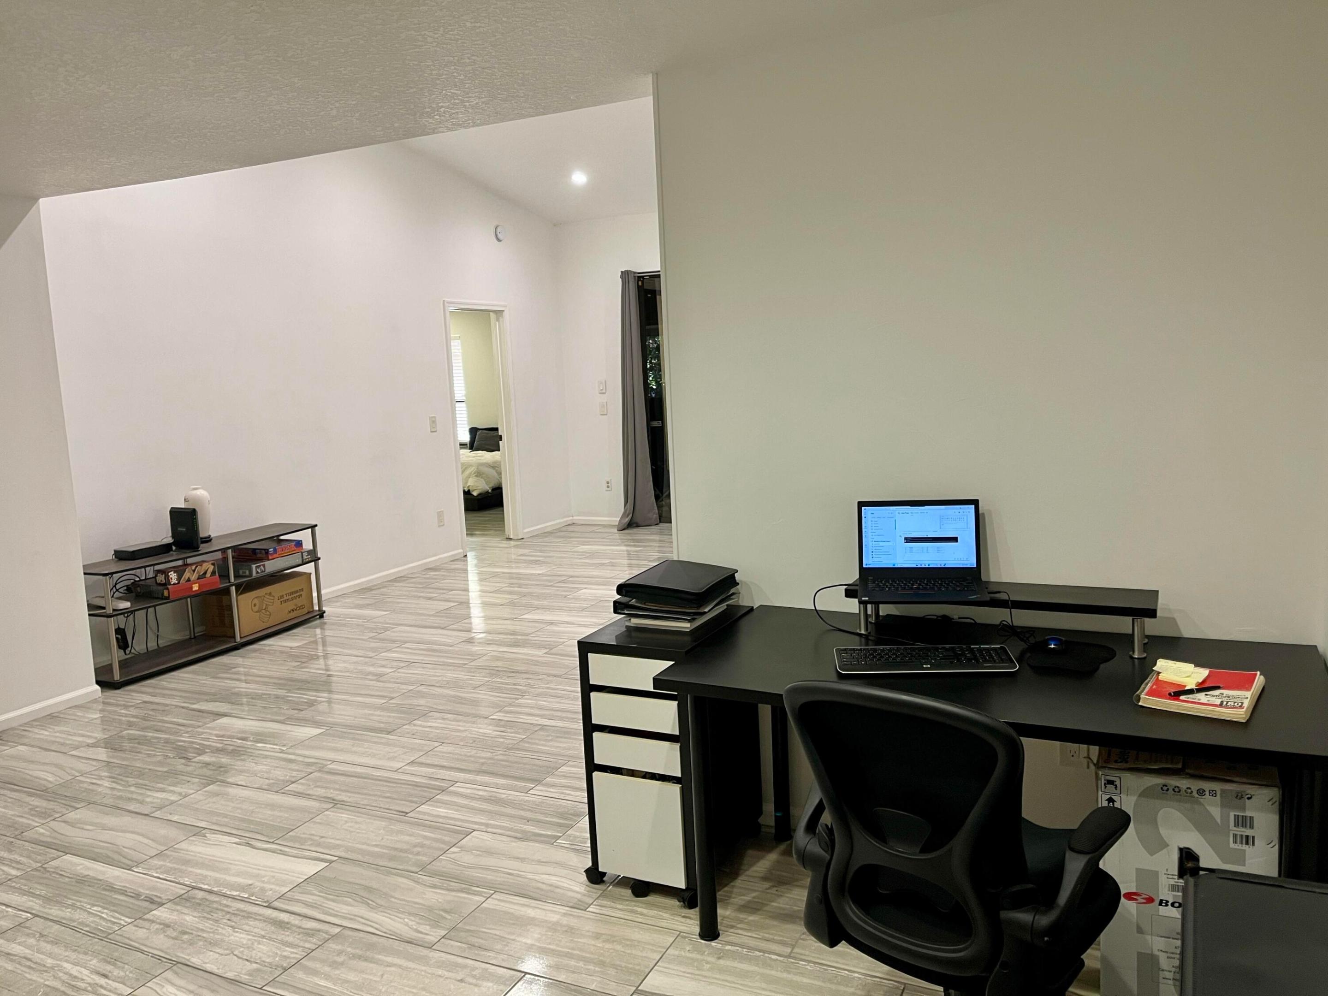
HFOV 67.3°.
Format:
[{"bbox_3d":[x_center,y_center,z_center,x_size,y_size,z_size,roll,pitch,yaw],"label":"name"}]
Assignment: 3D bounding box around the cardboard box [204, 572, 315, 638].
[{"bbox_3d":[-2.482,0.653,6.138,0.265,0.247,0.613,1,8,22],"label":"cardboard box"}]

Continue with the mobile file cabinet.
[{"bbox_3d":[0.037,0.755,3.085,0.350,0.750,0.500,1,9,26],"label":"mobile file cabinet"}]

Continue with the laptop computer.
[{"bbox_3d":[0.699,0.146,2.711,0.335,0.238,0.265,-1,8,12],"label":"laptop computer"}]

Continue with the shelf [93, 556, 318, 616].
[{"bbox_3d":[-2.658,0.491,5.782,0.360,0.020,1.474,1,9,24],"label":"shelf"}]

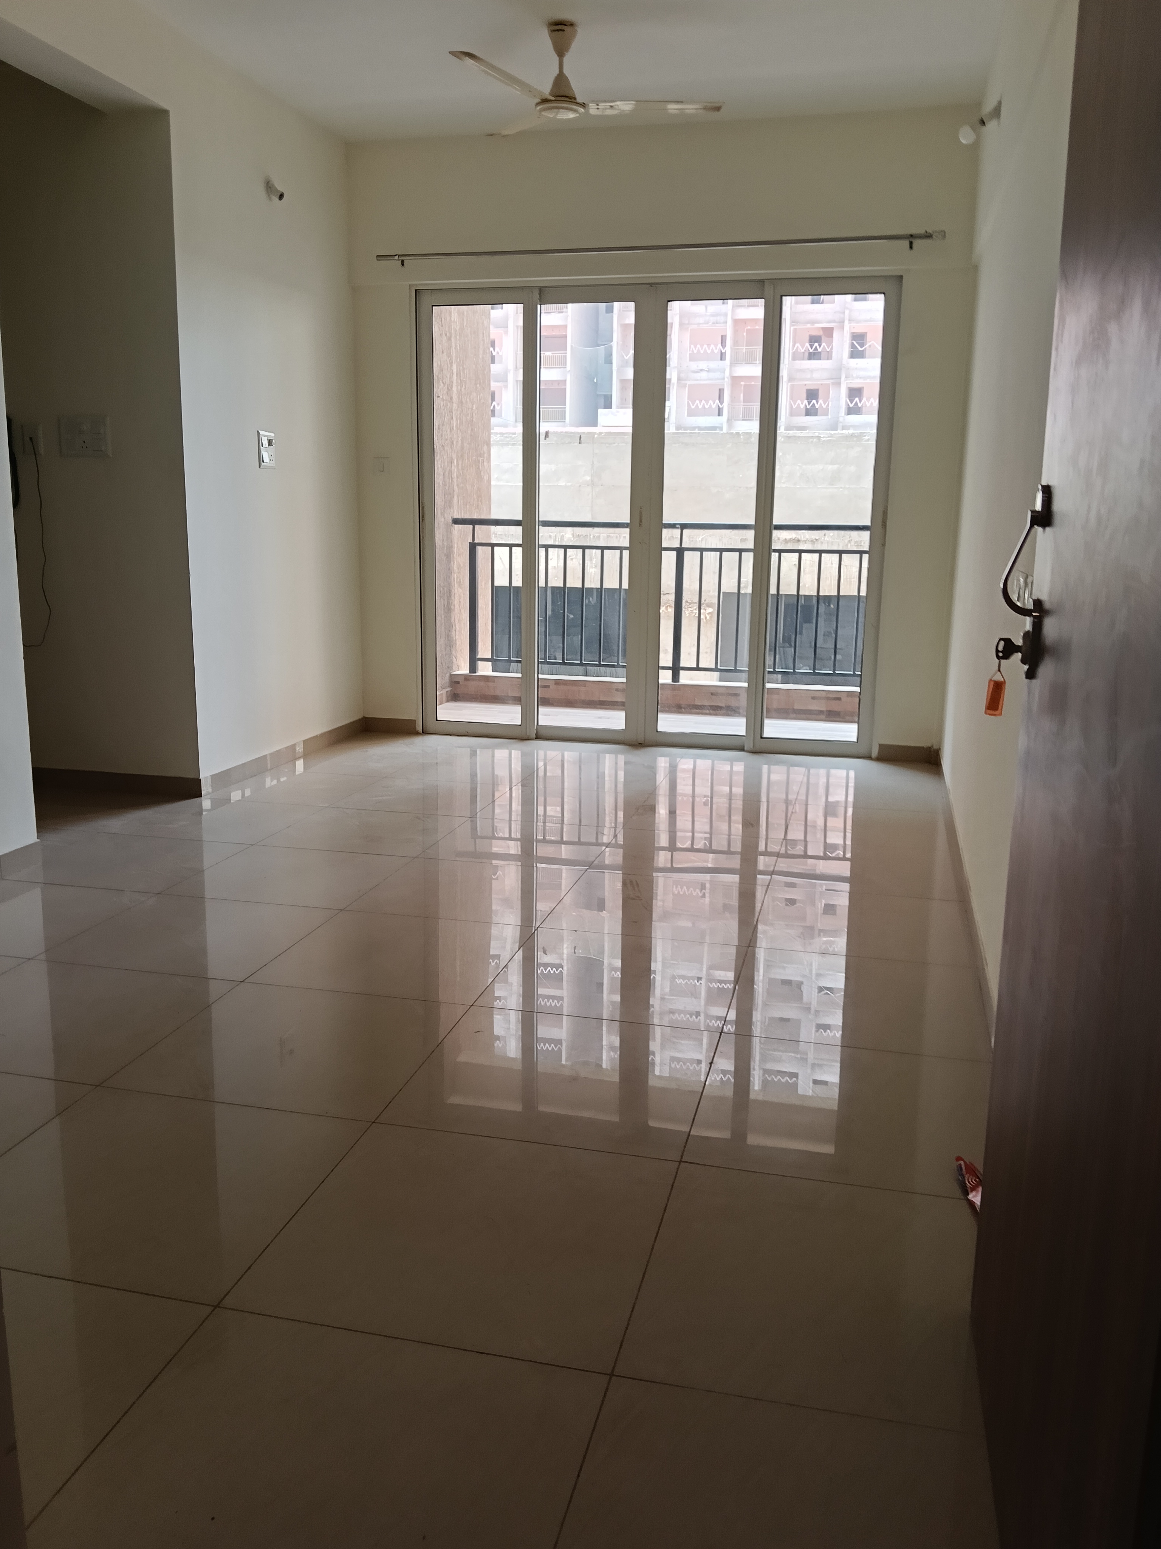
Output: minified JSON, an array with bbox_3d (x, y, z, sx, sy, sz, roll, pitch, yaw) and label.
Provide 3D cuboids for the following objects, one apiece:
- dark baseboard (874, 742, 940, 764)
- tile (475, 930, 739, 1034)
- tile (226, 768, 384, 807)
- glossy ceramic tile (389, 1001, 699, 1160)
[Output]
[{"bbox_3d":[1.604,-0.096,5.915,0.285,0.080,0.015,3,12,13],"label":"dark baseboard"},{"bbox_3d":[0.100,0.518,3.109,0.600,0.010,0.594,4,12,13],"label":"tile"},{"bbox_3d":[-1.229,0.061,5.201,0.600,0.010,0.594,4,12,13],"label":"tile"},{"bbox_3d":[-0.040,0.635,2.543,0.600,0.010,0.600,3,12,13],"label":"glossy ceramic tile"}]

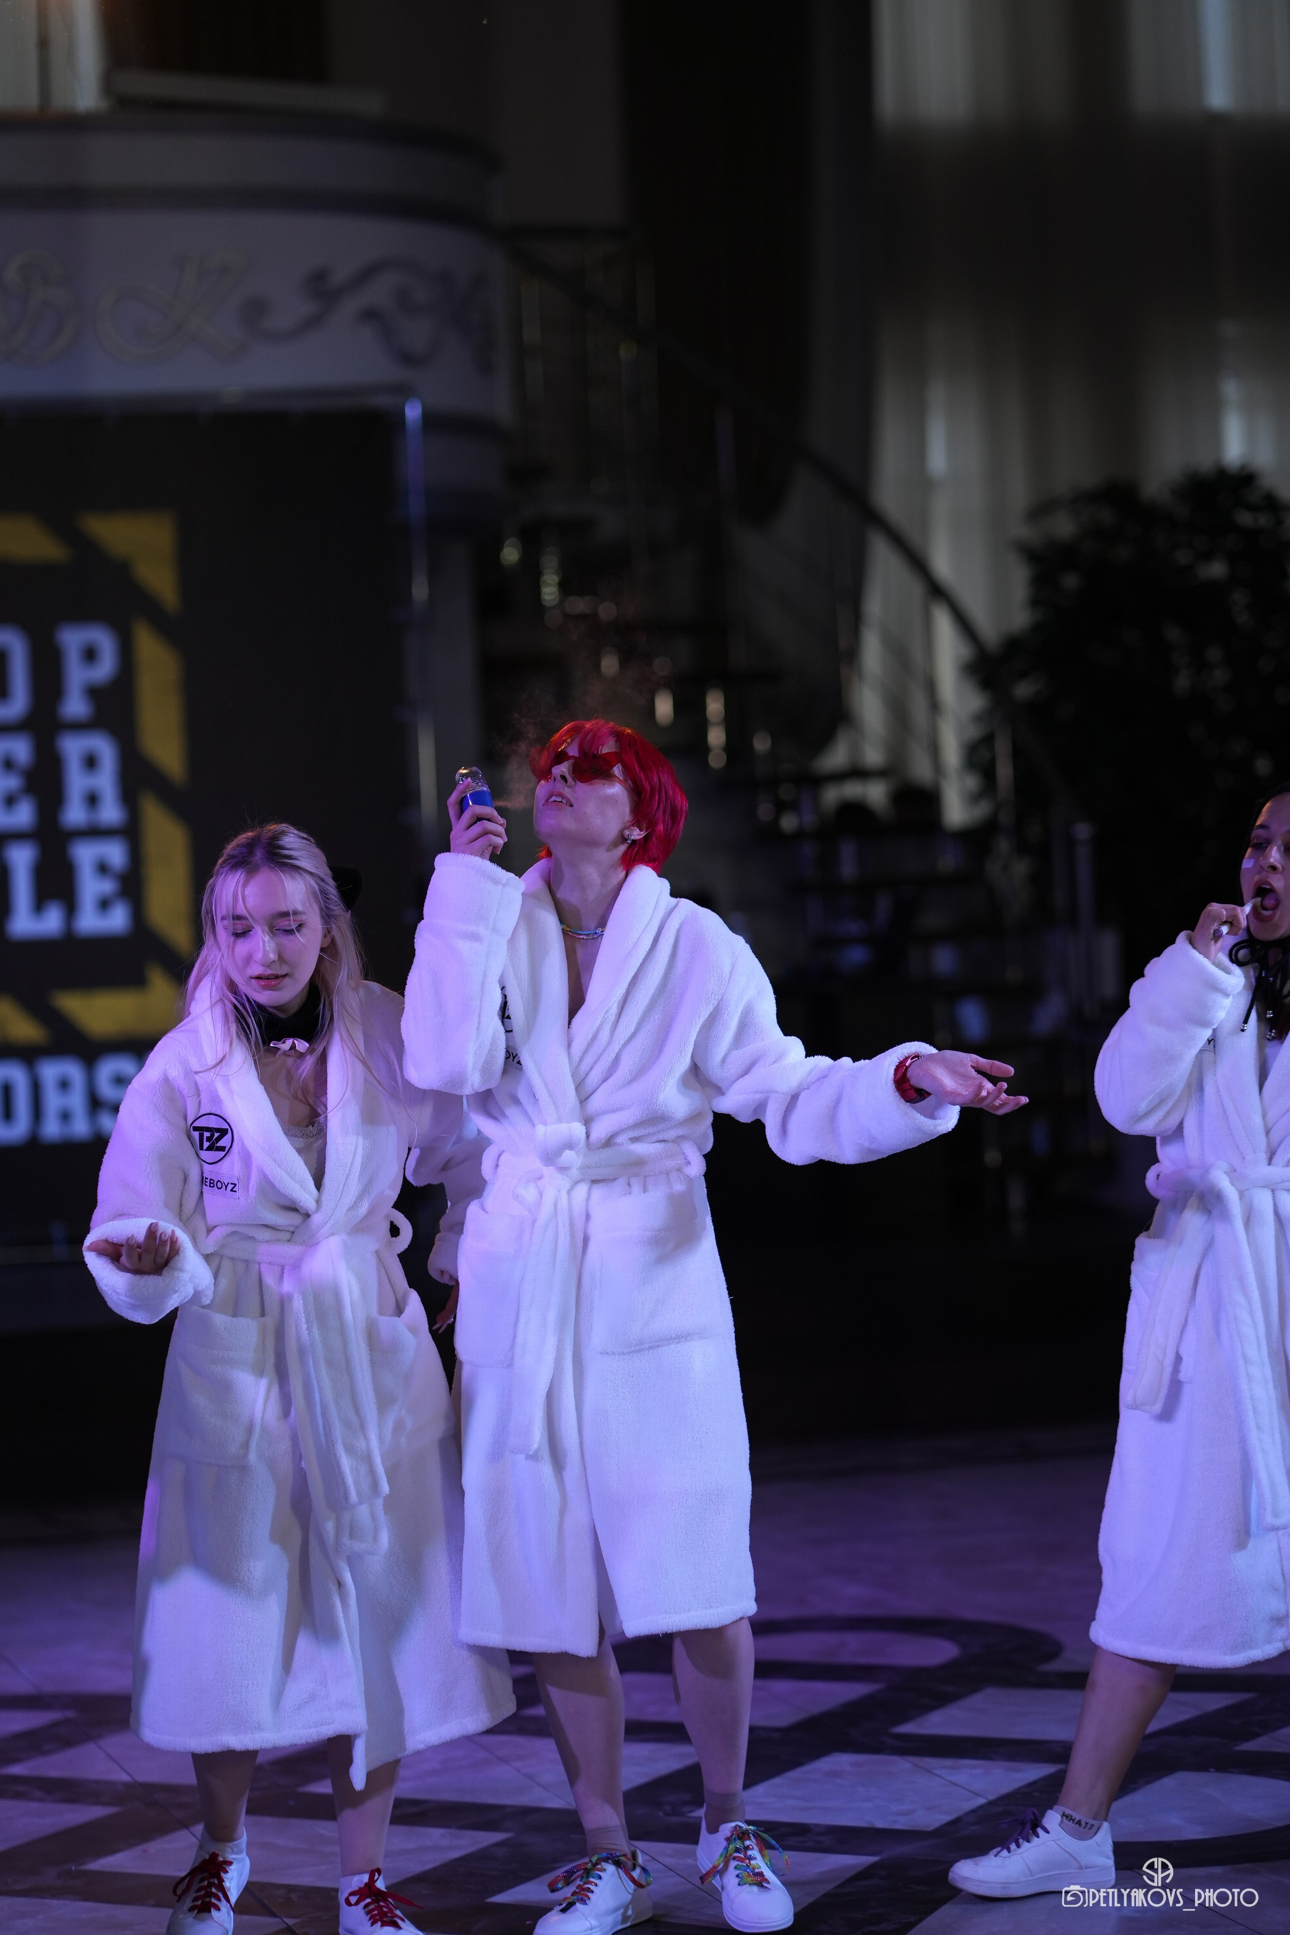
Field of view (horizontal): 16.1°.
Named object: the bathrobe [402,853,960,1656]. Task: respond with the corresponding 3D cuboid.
[{"bbox_3d":[0.051,0.398,6.380,0.760,1.110,0.500,-2,1,10],"label":"bathrobe"}]

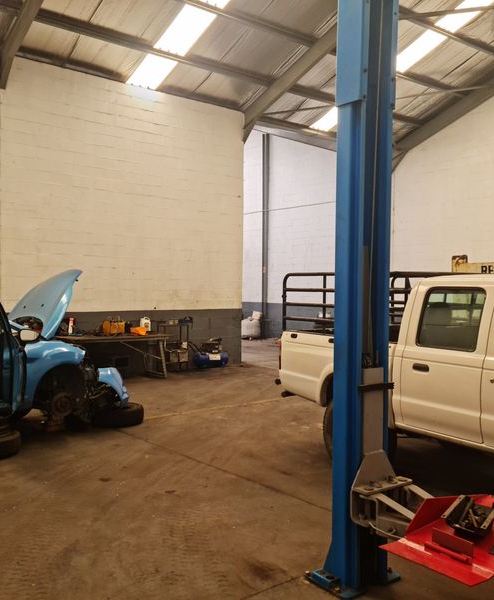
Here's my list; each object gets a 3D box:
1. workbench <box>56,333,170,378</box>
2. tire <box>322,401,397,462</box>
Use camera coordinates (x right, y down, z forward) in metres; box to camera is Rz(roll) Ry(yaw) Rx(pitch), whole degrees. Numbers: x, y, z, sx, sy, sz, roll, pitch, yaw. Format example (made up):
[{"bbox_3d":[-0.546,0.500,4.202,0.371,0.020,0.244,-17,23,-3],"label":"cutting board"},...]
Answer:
[{"bbox_3d":[-2.521,1.023,10.830,2.300,0.760,0.800,-1,2,-40],"label":"workbench"},{"bbox_3d":[1.005,1.217,5.606,0.235,0.735,0.735,0,2,-34],"label":"tire"}]

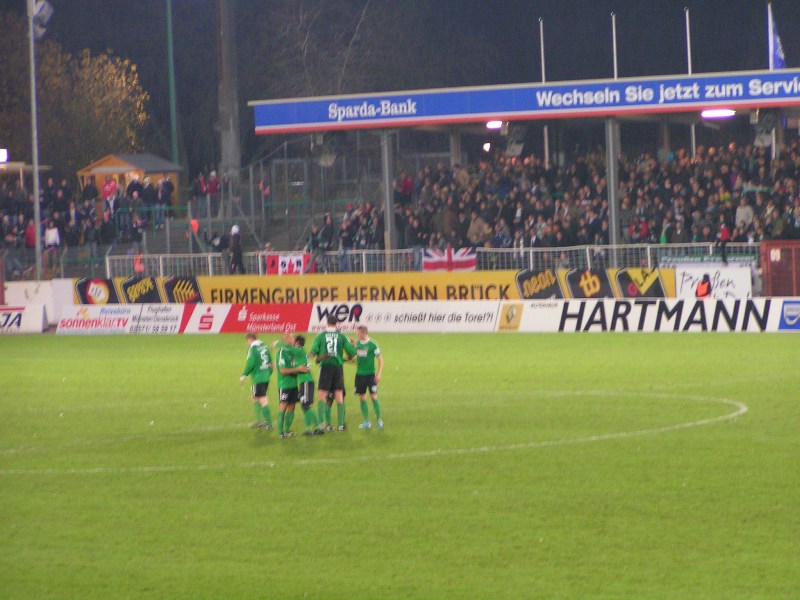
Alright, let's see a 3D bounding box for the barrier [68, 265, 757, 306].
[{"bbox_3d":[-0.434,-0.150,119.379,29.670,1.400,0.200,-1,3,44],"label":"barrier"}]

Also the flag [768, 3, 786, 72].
[{"bbox_3d":[12.329,-8.427,123.308,0.620,2.500,0.300,-2,2,6],"label":"flag"}]

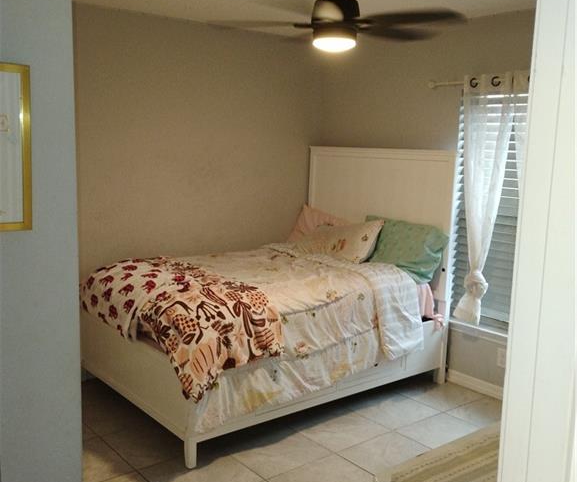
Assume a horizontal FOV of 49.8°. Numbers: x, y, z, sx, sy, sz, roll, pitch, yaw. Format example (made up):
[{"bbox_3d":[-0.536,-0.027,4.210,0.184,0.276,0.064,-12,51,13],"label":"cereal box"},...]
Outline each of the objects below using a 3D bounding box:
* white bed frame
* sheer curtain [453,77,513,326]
[{"bbox_3d":[-0.132,0.178,4.153,2.040,1.600,1.460,-5,11,-38],"label":"white bed frame"},{"bbox_3d":[1.220,-0.253,3.974,0.120,1.595,0.345,-5,11,-38],"label":"sheer curtain"}]

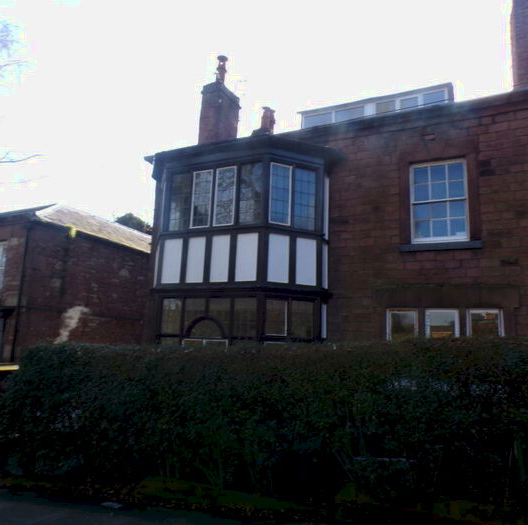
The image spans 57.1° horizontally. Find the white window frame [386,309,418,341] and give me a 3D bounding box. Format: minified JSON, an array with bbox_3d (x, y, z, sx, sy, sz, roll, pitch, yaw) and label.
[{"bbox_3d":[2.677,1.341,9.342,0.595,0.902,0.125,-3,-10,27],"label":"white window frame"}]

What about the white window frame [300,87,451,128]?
[{"bbox_3d":[2.428,-3.491,11.112,3.389,0.499,0.144,-3,-10,27],"label":"white window frame"}]

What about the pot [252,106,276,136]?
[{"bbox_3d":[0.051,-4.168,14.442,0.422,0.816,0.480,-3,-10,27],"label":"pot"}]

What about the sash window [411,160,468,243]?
[{"bbox_3d":[3.399,-1.196,9.430,1.056,1.632,0.125,-3,-10,27],"label":"sash window"}]

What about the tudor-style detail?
[{"bbox_3d":[-0.939,-0.178,10.663,4.848,4.752,1.440,-3,-10,27],"label":"tudor-style detail"}]

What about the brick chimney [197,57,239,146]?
[{"bbox_3d":[-1.412,-4.974,15.406,0.672,3.216,1.056,-3,-10,27],"label":"brick chimney"}]

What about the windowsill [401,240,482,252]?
[{"bbox_3d":[3.321,-0.302,9.170,1.469,0.163,0.211,-3,-10,27],"label":"windowsill"}]

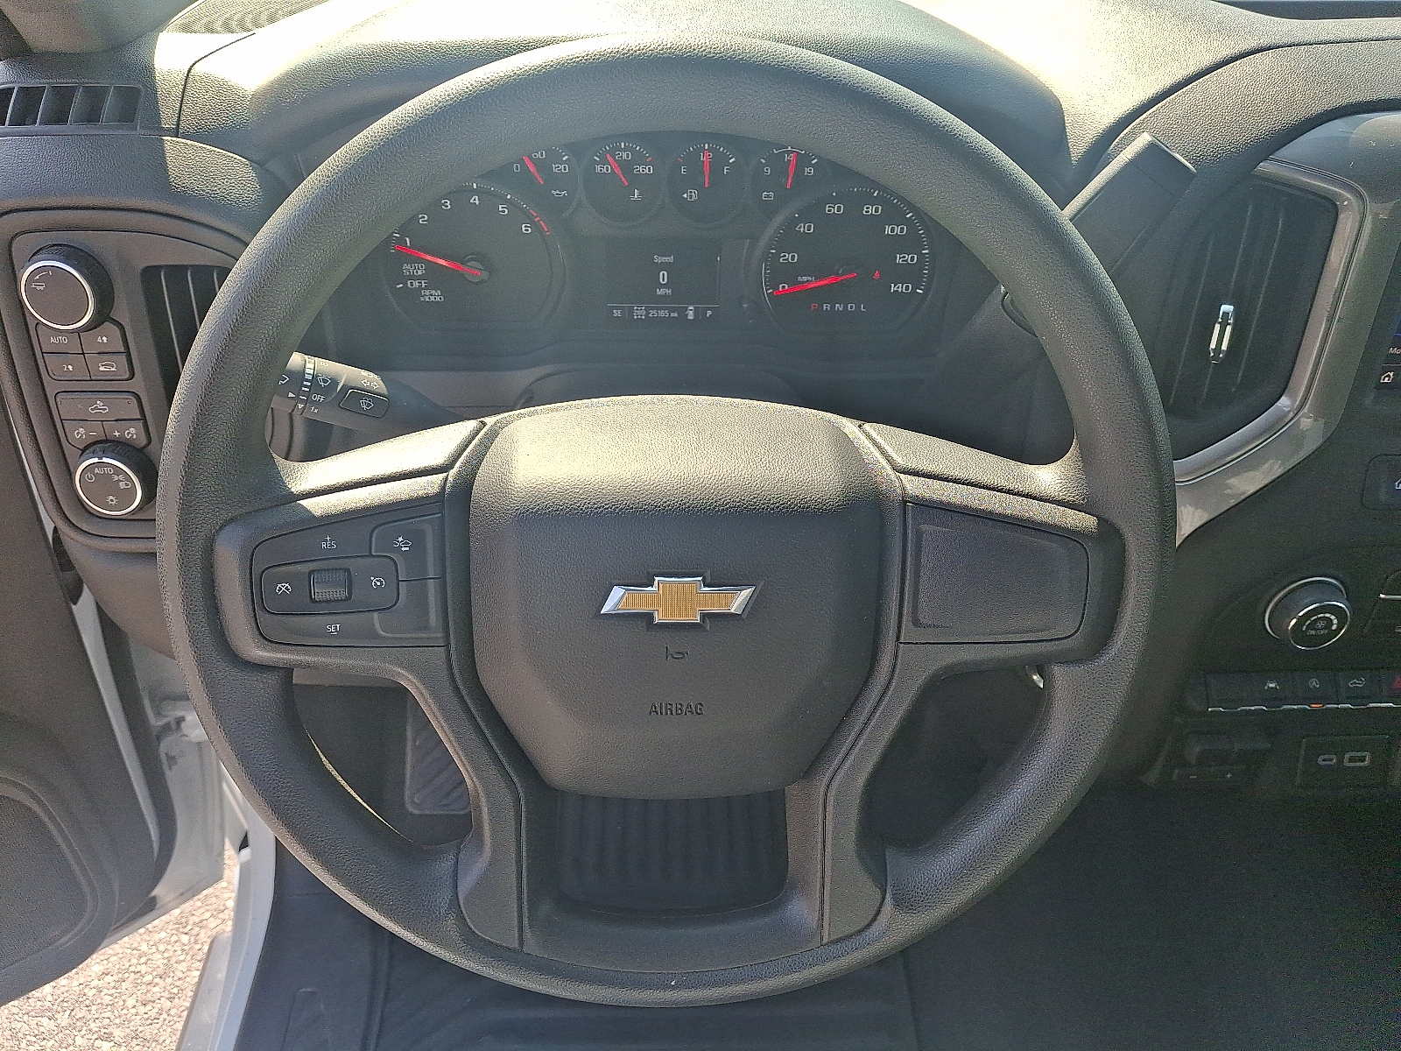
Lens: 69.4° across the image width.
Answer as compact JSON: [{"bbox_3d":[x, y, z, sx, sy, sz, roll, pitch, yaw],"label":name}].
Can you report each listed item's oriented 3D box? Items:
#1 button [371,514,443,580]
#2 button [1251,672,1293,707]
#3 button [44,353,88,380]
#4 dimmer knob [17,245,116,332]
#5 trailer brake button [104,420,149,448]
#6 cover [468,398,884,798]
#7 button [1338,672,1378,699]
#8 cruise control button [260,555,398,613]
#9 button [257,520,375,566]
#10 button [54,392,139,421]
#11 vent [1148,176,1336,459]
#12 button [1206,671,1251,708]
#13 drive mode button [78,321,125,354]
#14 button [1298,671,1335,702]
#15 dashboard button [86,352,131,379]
[{"bbox_3d":[-0.116,0.009,0.403,0.028,0.025,0.009,0,13,-2],"label":"button"},{"bbox_3d":[0.334,0.096,0.592,0.025,0.020,0.009,0,-3,-2],"label":"button"},{"bbox_3d":[-0.365,-0.092,0.584,0.024,0.015,0.009,0,27,-2],"label":"button"},{"bbox_3d":[-0.345,-0.129,0.553,0.040,0.040,0.021,0,27,-2],"label":"dimmer knob"},{"bbox_3d":[-0.333,-0.055,0.591,0.024,0.018,0.008,0,26,-2],"label":"trailer brake button"},{"bbox_3d":[-0.009,0.034,0.417,0.162,0.165,0.045,0,16,-3],"label":"cover"},{"bbox_3d":[0.407,0.097,0.629,0.025,0.019,0.010,1,25,-1],"label":"button"},{"bbox_3d":[-0.144,0.022,0.397,0.051,0.024,0.009,0,16,-3],"label":"cruise control button"},{"bbox_3d":[-0.153,0.007,0.402,0.047,0.019,0.009,0,13,-2],"label":"button"},{"bbox_3d":[-0.344,-0.070,0.583,0.045,0.017,0.008,0,26,-2],"label":"button"},{"bbox_3d":[0.310,-0.123,0.591,0.083,0.163,0.030,1,26,0],"label":"vent"},{"bbox_3d":[0.308,0.096,0.592,0.025,0.021,0.009,0,-3,-2],"label":"button"},{"bbox_3d":[-0.340,-0.107,0.578,0.024,0.018,0.009,0,27,-2],"label":"drive mode button"},{"bbox_3d":[0.359,0.095,0.592,0.024,0.018,0.009,0,-3,-2],"label":"button"},{"bbox_3d":[-0.341,-0.092,0.585,0.024,0.015,0.009,0,27,-2],"label":"dashboard button"}]

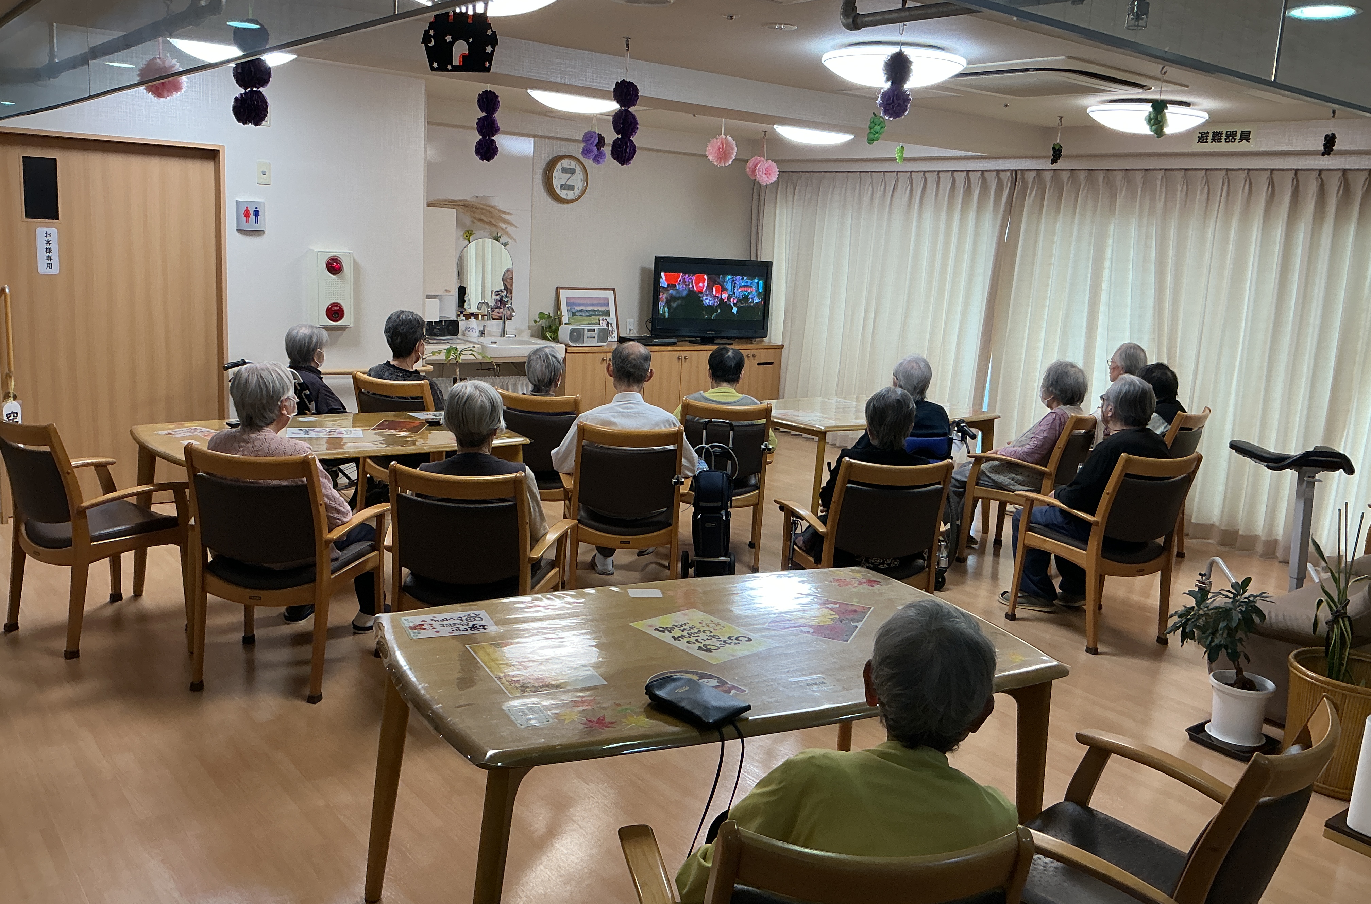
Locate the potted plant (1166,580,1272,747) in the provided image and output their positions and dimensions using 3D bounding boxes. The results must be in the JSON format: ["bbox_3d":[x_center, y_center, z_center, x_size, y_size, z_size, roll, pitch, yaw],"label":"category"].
[{"bbox_3d":[1.872,0.711,4.021,0.360,0.571,0.340,9,12,26],"label":"potted plant"}]

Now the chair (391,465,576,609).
[{"bbox_3d":[-0.689,0.407,3.745,0.584,0.815,0.536,5,11,5],"label":"chair"}]

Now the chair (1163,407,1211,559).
[{"bbox_3d":[2.564,0.160,6.449,0.600,0.865,0.600,13,14,40],"label":"chair"}]

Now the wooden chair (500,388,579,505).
[{"bbox_3d":[-0.651,0.101,5.745,0.600,0.865,0.600,7,11,16],"label":"wooden chair"}]

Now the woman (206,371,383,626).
[{"bbox_3d":[-1.294,0.192,4.002,0.507,1.066,0.822,5,11,9],"label":"woman"}]

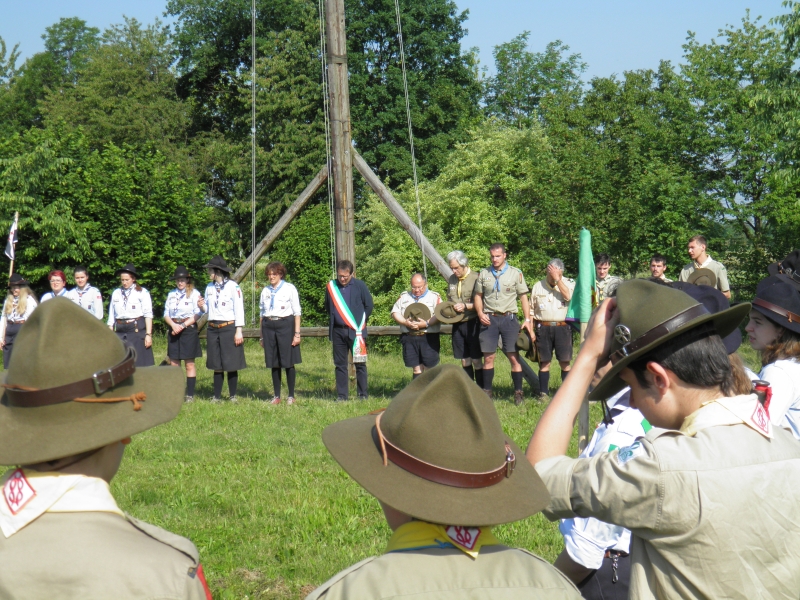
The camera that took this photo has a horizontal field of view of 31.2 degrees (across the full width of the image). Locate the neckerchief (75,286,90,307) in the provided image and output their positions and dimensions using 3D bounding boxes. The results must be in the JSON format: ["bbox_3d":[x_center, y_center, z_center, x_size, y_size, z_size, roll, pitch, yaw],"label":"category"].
[{"bbox_3d":[-3.767,-0.030,17.000,0.200,0.250,0.180,0,1,6],"label":"neckerchief"}]

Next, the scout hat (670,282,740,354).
[{"bbox_3d":[0.765,0.057,3.800,0.340,0.150,0.360,-6,17,-40],"label":"scout hat"}]

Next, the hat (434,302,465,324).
[{"bbox_3d":[0.573,0.151,16.600,0.340,0.360,0.140,8,-32,-3],"label":"hat"}]

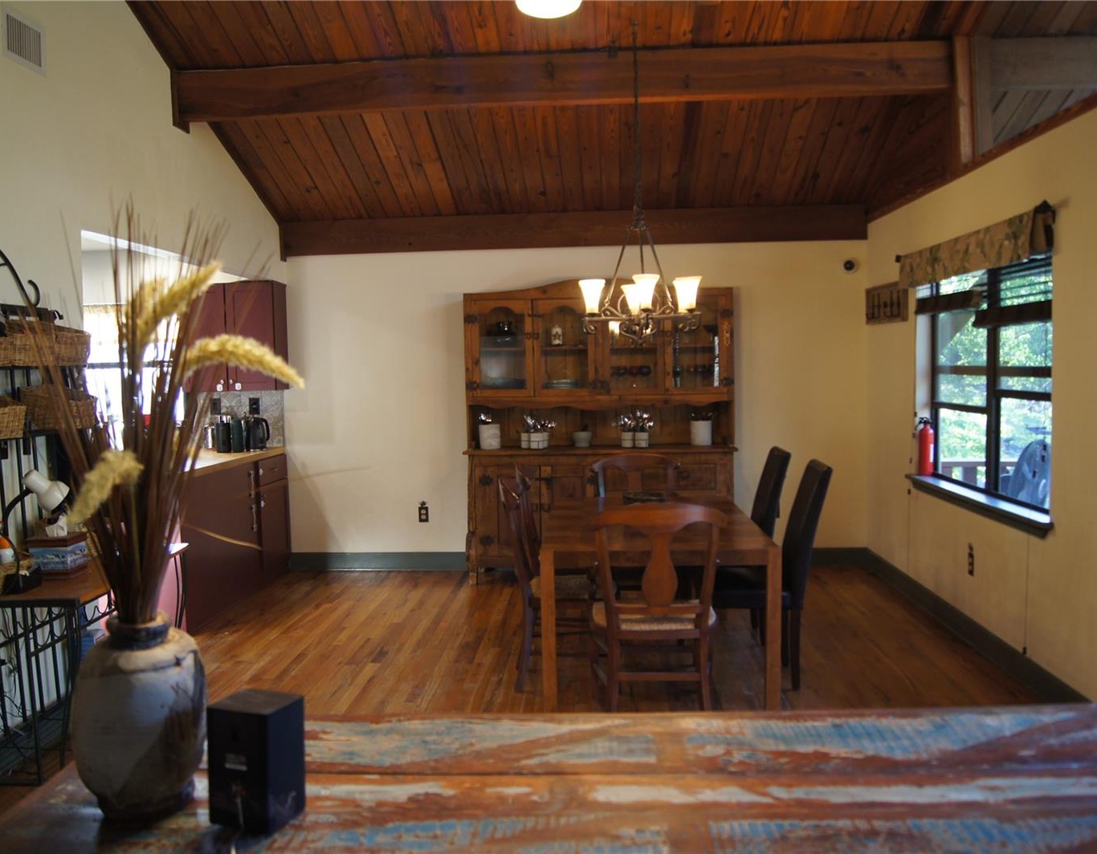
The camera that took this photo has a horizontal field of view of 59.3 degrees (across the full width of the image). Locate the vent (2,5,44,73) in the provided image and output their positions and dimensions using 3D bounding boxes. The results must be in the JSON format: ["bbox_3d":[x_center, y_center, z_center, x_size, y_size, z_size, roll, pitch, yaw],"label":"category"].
[{"bbox_3d":[-2.102,-1.556,3.884,0.022,0.207,0.292,-1,4,3],"label":"vent"}]

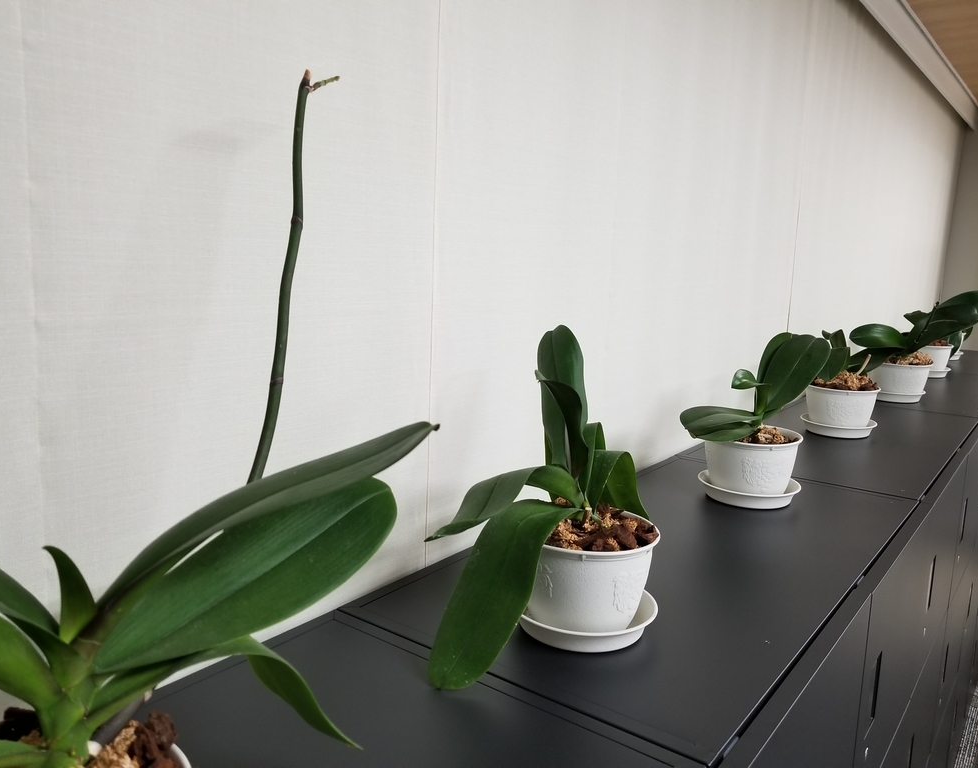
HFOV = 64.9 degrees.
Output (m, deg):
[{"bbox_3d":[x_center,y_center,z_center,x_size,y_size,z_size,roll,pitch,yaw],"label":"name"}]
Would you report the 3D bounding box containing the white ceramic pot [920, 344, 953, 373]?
[{"bbox_3d":[1.564,-0.086,2.752,0.162,0.106,0.162,6,11,29],"label":"white ceramic pot"}]

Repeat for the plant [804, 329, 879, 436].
[{"bbox_3d":[0.825,-0.007,1.817,0.182,0.240,0.184,5,10,25],"label":"plant"}]

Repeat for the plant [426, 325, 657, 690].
[{"bbox_3d":[0.071,0.107,0.815,0.284,0.328,0.196,-2,9,-14],"label":"plant"}]

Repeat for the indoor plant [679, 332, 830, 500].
[{"bbox_3d":[0.445,0.054,1.306,0.237,0.280,0.184,4,10,19],"label":"indoor plant"}]

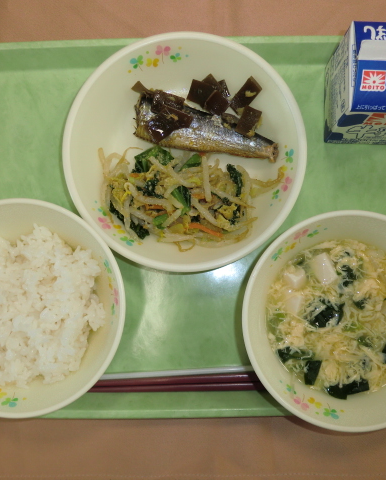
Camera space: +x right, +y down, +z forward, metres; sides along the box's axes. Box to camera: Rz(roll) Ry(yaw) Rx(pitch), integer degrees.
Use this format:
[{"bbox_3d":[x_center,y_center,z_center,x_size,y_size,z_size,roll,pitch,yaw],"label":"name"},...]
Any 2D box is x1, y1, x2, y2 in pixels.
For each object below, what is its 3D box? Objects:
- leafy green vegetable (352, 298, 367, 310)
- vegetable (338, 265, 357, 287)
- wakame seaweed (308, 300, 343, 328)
[{"bbox_3d":[0.108,0.042,0.311,0.011,0.005,0.008,0,86,2],"label":"leafy green vegetable"},{"bbox_3d":[0.101,0.023,0.313,0.013,0.006,0.014,0,86,2],"label":"vegetable"},{"bbox_3d":[0.088,0.049,0.316,0.023,0.007,0.018,0,86,2],"label":"wakame seaweed"}]

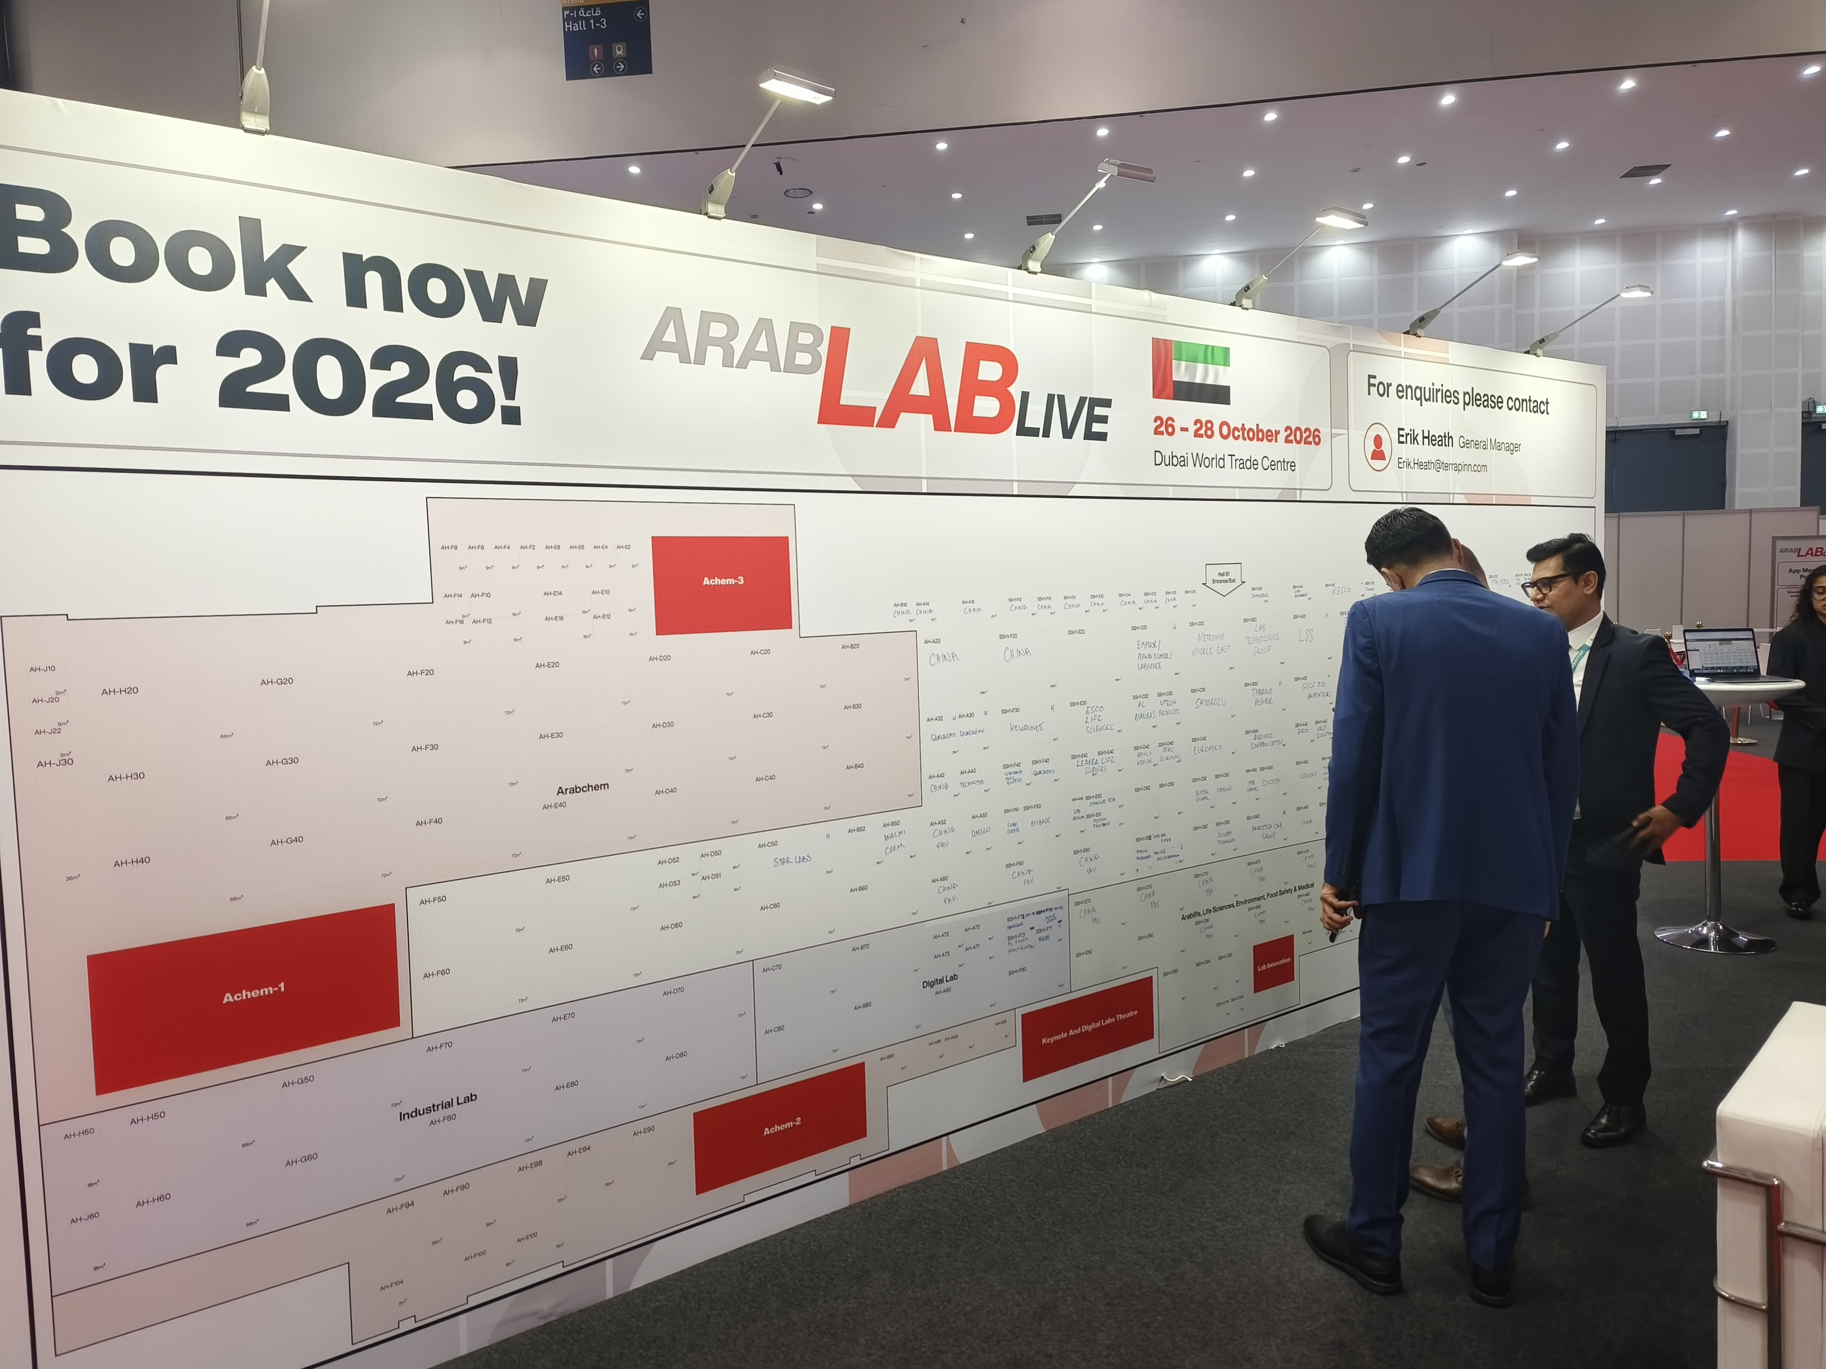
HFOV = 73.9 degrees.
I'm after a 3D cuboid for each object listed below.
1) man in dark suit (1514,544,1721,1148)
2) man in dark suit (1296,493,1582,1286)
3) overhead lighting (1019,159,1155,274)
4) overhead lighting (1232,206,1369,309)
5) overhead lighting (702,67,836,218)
[{"bbox_3d":[1.947,0.421,3.448,0.460,1.710,0.550,-4,5,-27],"label":"man in dark suit"},{"bbox_3d":[1.204,0.480,2.767,0.570,1.740,0.420,-1,4,16],"label":"man in dark suit"},{"bbox_3d":[0.432,-1.241,3.255,0.155,0.190,0.455,-5,5,-35],"label":"overhead lighting"},{"bbox_3d":[1.175,-1.307,3.779,0.155,0.205,0.465,-5,5,-35],"label":"overhead lighting"},{"bbox_3d":[-0.357,-1.172,2.683,0.150,0.185,0.470,-5,5,-35],"label":"overhead lighting"}]

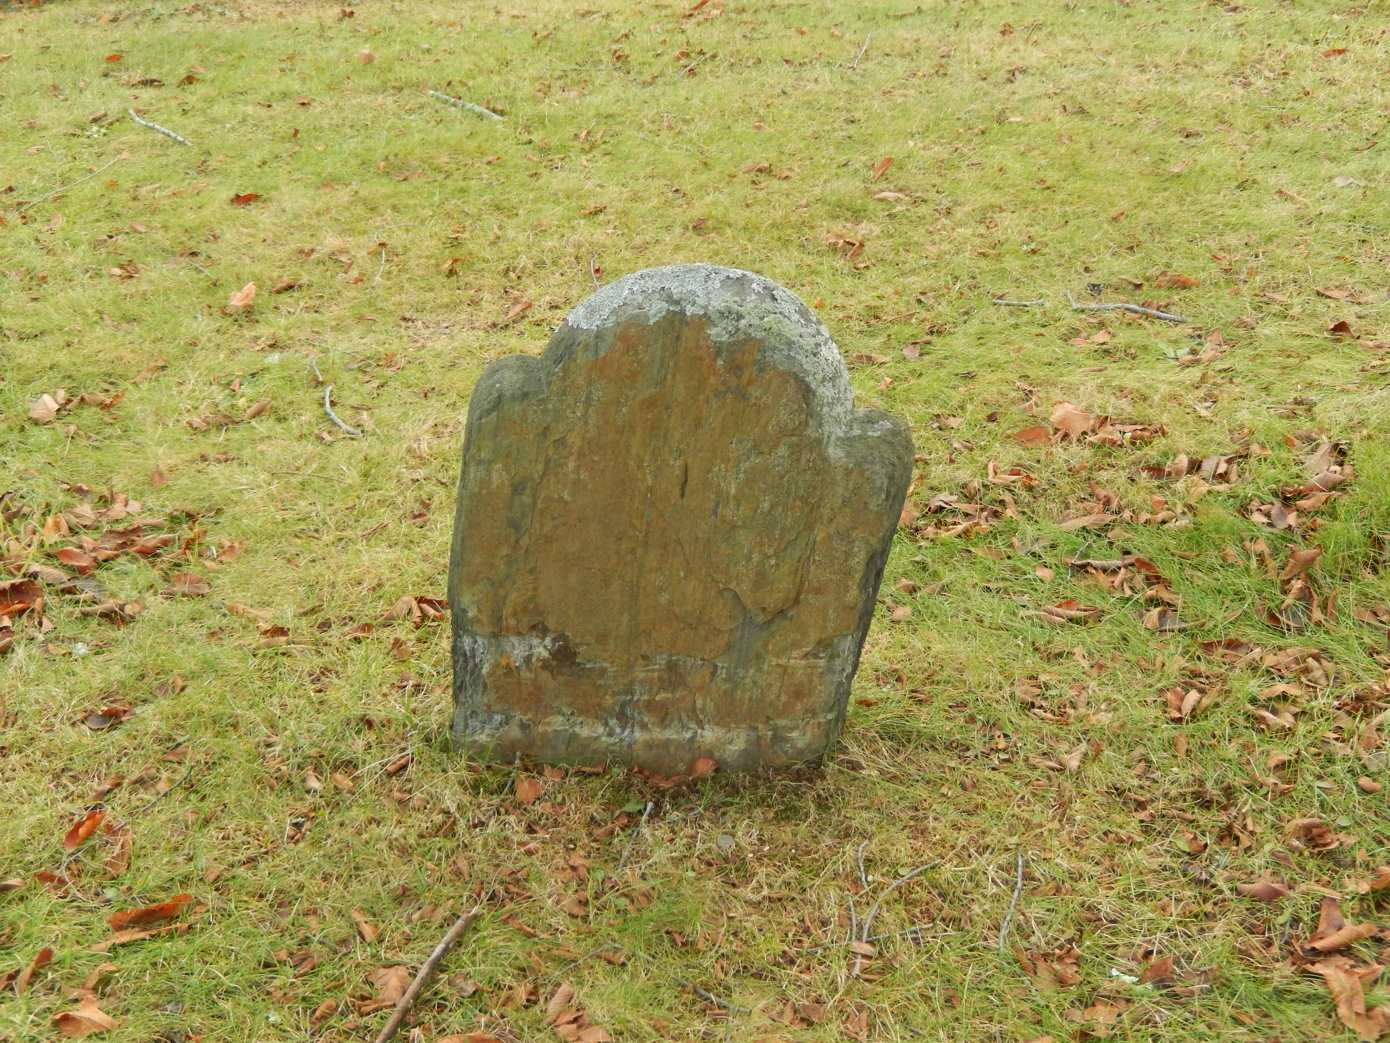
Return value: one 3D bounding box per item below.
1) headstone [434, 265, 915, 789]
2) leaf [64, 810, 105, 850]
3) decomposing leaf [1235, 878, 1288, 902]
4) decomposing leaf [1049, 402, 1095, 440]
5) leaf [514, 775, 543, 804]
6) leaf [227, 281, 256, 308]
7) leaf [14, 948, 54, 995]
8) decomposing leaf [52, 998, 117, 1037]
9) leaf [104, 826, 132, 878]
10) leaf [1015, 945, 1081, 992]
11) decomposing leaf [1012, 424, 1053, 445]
[{"bbox_3d":[-0.022,0.001,2.463,0.507,0.684,0.090,8,32,-1],"label":"headstone"},{"bbox_3d":[-0.770,0.388,2.583,0.028,0.024,0.070,10,28,20],"label":"leaf"},{"bbox_3d":[0.684,0.445,2.470,0.065,0.022,0.034,2,27,4],"label":"decomposing leaf"},{"bbox_3d":[0.645,-0.172,3.508,0.067,0.040,0.046,2,28,0],"label":"decomposing leaf"},{"bbox_3d":[-0.216,0.349,2.662,0.038,0.022,0.055,0,27,0],"label":"leaf"},{"bbox_3d":[-0.864,-0.433,3.908,0.045,0.035,0.032,-13,32,-26],"label":"leaf"},{"bbox_3d":[-0.753,0.512,2.335,0.024,0.028,0.072,6,27,12],"label":"leaf"},{"bbox_3d":[-0.640,0.518,2.144,0.056,0.025,0.032,2,28,0],"label":"decomposing leaf"},{"bbox_3d":[-0.716,0.410,2.539,0.030,0.026,0.085,1,27,2],"label":"leaf"},{"bbox_3d":[0.389,0.491,2.255,0.065,0.030,0.041,2,28,0],"label":"leaf"},{"bbox_3d":[0.605,-0.156,3.674,0.074,0.024,0.048,0,27,0],"label":"decomposing leaf"}]

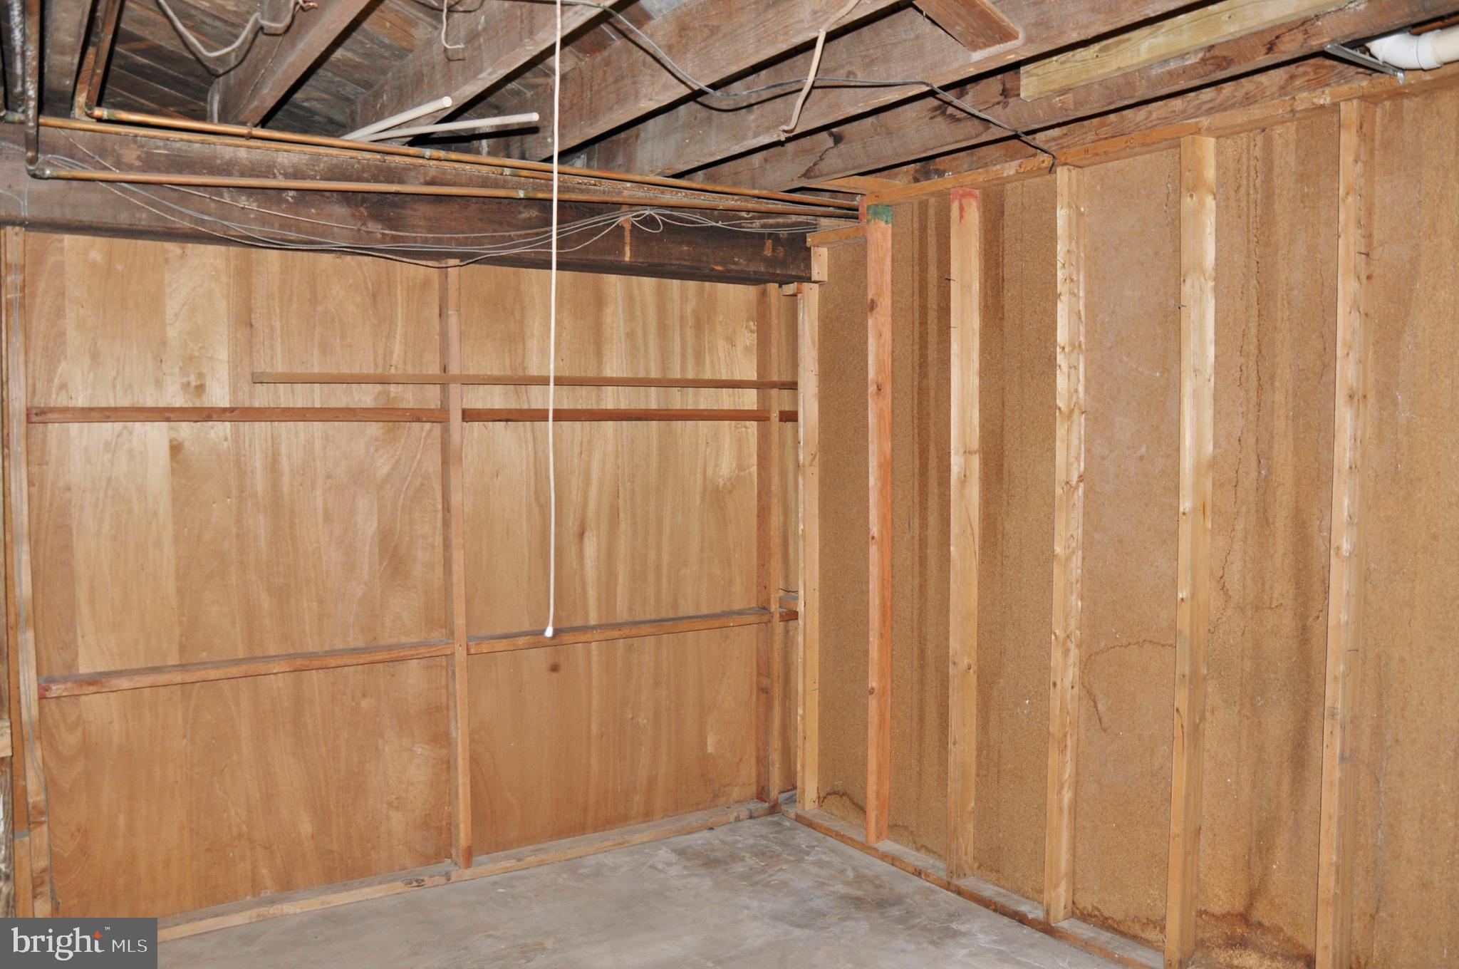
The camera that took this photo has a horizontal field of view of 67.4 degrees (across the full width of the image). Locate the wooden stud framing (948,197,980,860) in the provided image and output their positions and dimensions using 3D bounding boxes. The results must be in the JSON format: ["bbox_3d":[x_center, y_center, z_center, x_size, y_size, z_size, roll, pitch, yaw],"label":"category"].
[{"bbox_3d":[0.803,0.186,3.748,0.090,2.362,0.038,-3,4,-37],"label":"wooden stud framing"}]

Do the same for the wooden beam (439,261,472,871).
[{"bbox_3d":[-0.966,0.294,3.870,0.038,2.144,0.093,-2,4,-29],"label":"wooden beam"}]

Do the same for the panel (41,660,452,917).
[{"bbox_3d":[-1.464,0.943,3.454,1.175,0.705,0.018,-2,4,-29],"label":"panel"}]

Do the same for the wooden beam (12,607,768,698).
[{"bbox_3d":[-0.900,0.560,3.769,2.527,0.038,0.088,-2,4,-29],"label":"wooden beam"}]

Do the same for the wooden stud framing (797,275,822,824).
[{"bbox_3d":[0.321,0.265,4.414,0.090,2.129,0.038,-3,4,-37],"label":"wooden stud framing"}]

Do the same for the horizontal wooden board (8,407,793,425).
[{"bbox_3d":[-0.857,-0.229,3.659,2.507,0.045,0.085,-2,4,-29],"label":"horizontal wooden board"}]

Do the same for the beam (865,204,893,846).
[{"bbox_3d":[0.560,0.165,4.064,0.090,2.368,0.038,-3,4,-37],"label":"beam"}]

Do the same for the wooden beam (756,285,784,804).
[{"bbox_3d":[0.160,0.256,4.490,0.040,2.139,0.091,-2,4,-29],"label":"wooden beam"}]

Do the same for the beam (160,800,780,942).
[{"bbox_3d":[-0.845,1.380,3.994,2.409,0.038,0.093,-2,4,-29],"label":"beam"}]

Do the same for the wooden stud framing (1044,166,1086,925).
[{"bbox_3d":[1.051,0.204,3.419,0.090,2.361,0.038,-3,4,-37],"label":"wooden stud framing"}]

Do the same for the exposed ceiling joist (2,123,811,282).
[{"bbox_3d":[-0.872,-0.853,3.481,2.580,0.255,0.230,-2,4,-29],"label":"exposed ceiling joist"}]

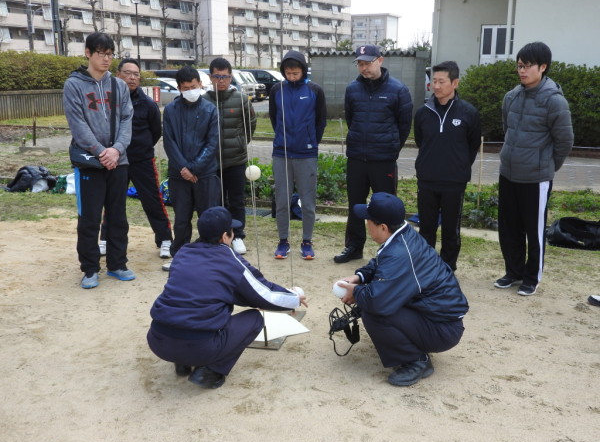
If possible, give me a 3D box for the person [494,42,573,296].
[{"bbox_3d":[1.664,-0.370,4.420,0.400,1.788,0.520,-11,17,-39],"label":"person"}]

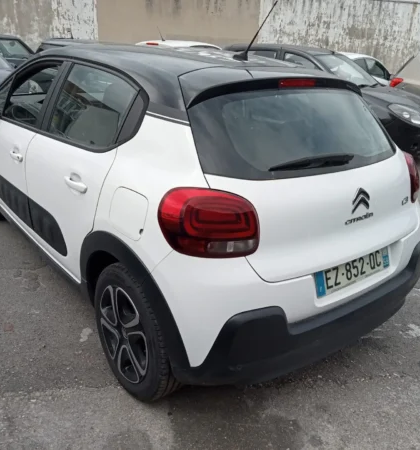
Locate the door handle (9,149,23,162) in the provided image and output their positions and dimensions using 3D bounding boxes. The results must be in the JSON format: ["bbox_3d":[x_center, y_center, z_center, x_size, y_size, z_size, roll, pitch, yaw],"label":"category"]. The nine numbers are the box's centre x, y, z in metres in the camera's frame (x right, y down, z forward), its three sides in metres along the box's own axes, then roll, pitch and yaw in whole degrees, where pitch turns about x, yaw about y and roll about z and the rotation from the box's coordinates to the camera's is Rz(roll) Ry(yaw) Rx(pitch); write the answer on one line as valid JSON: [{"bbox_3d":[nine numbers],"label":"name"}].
[{"bbox_3d":[-1.164,-0.418,2.919,0.050,0.048,0.215,-14,28,-35],"label":"door handle"}]

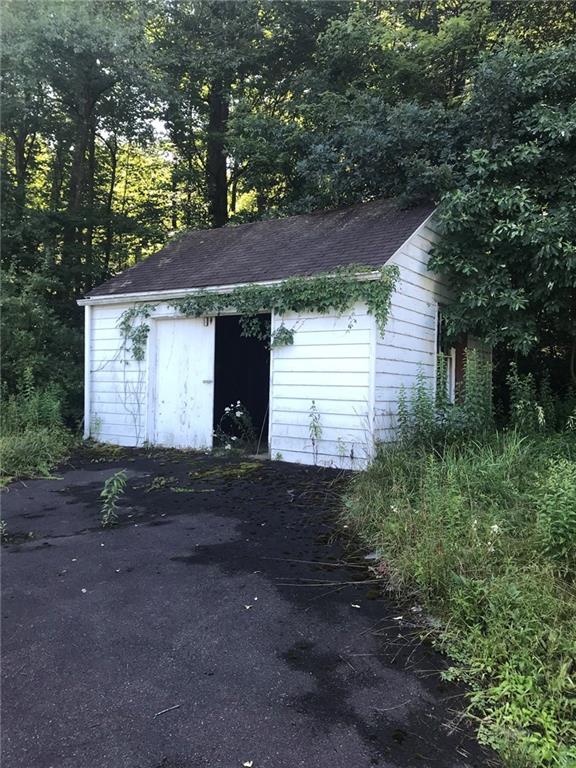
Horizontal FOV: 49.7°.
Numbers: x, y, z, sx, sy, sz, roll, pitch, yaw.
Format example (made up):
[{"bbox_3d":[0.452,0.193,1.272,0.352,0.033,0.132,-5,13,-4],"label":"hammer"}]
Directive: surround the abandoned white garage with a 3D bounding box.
[{"bbox_3d":[0.256,-1.215,13.426,6.768,4.977,6.390,1,-1,33],"label":"abandoned white garage"}]

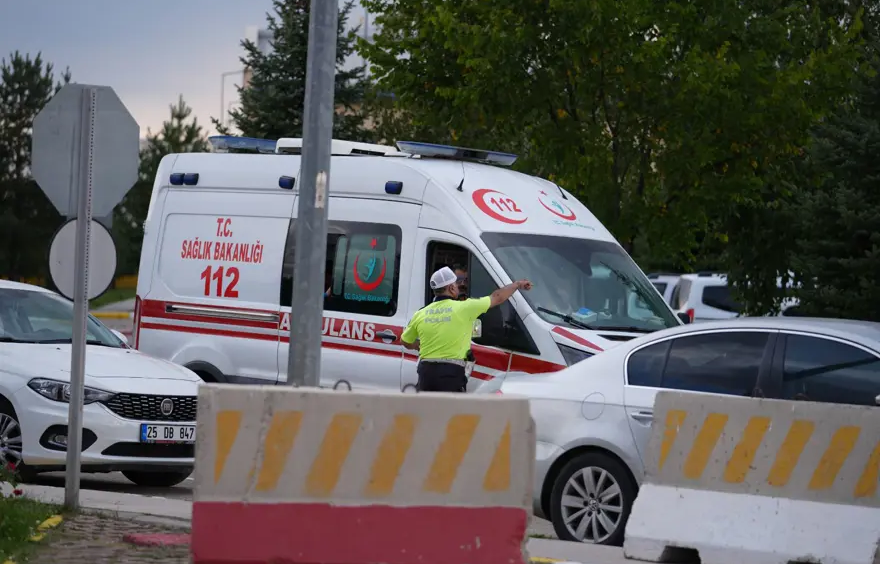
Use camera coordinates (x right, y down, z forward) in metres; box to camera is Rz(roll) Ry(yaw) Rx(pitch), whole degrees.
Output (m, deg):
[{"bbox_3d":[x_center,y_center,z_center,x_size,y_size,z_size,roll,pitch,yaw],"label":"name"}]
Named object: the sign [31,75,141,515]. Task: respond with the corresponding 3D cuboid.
[{"bbox_3d":[-2.083,0.093,17.700,0.770,2.470,0.100,2,0,-41],"label":"sign"}]

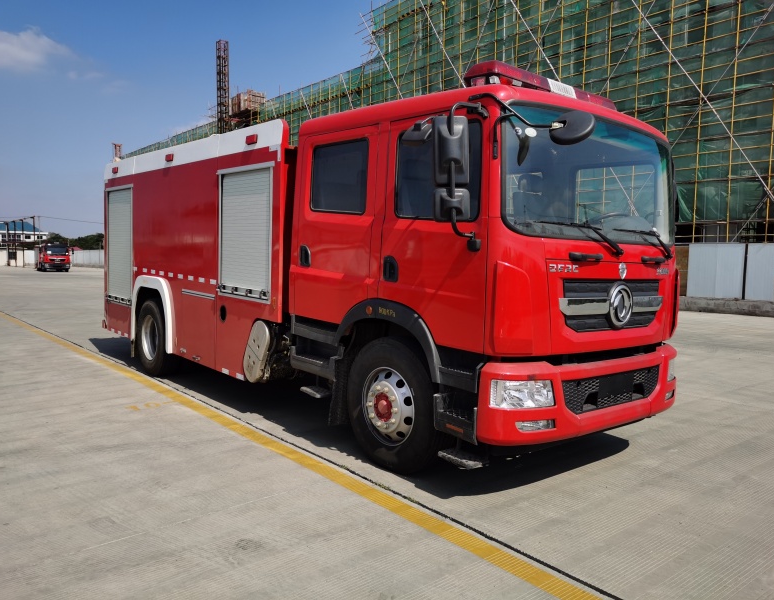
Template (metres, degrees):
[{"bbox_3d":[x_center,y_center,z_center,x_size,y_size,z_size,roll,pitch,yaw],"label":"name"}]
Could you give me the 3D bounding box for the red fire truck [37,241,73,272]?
[{"bbox_3d":[-38.000,-4.950,71.000,2.500,3.200,8.000,-2,6,-36],"label":"red fire truck"}]

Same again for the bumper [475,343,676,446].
[{"bbox_3d":[1.583,0.646,4.715,2.260,0.550,0.430,-1,5,-41],"label":"bumper"}]

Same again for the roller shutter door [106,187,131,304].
[{"bbox_3d":[-3.850,-0.773,9.037,0.080,1.640,1.050,-1,5,-41],"label":"roller shutter door"}]

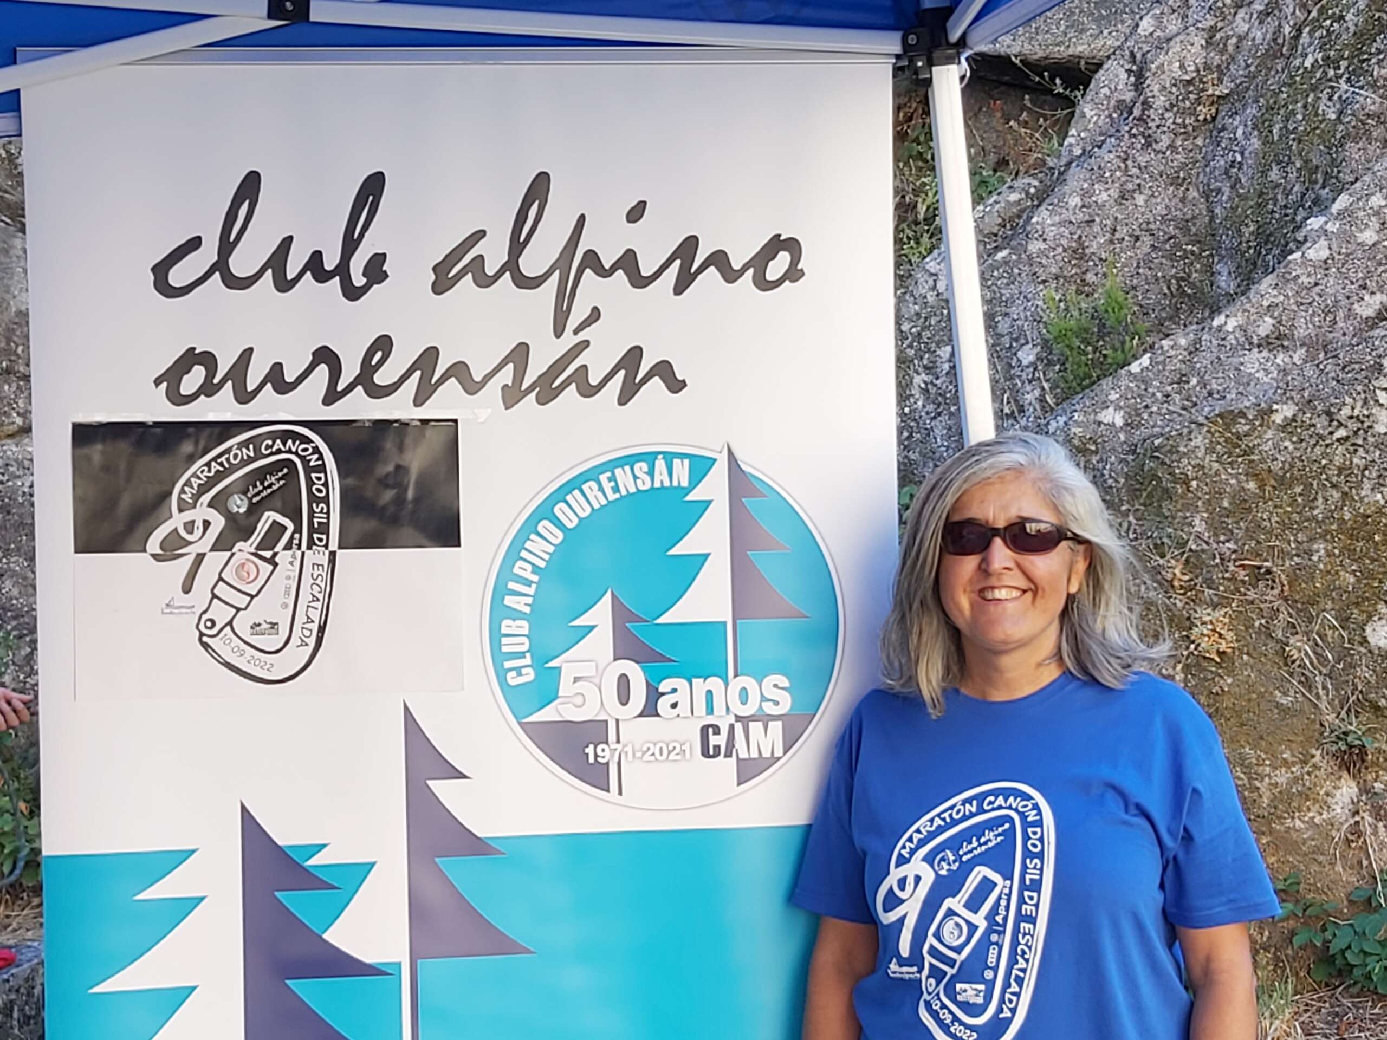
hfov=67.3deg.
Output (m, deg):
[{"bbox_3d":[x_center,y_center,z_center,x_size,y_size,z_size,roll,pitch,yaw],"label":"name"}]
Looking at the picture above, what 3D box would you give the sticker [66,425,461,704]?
[{"bbox_3d":[-0.471,0.043,1.160,0.420,0.304,0.005,-1,1,-4],"label":"sticker"}]

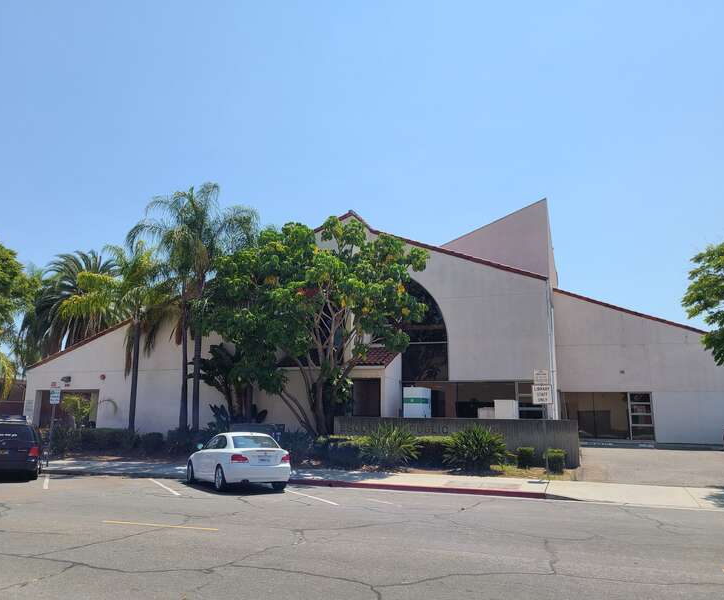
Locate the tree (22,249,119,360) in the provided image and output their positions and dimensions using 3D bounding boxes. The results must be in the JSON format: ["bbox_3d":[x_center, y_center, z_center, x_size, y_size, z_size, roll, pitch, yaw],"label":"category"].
[{"bbox_3d":[-22.773,2.710,47.268,7.200,13.634,7.000,-3,-11,20],"label":"tree"}]

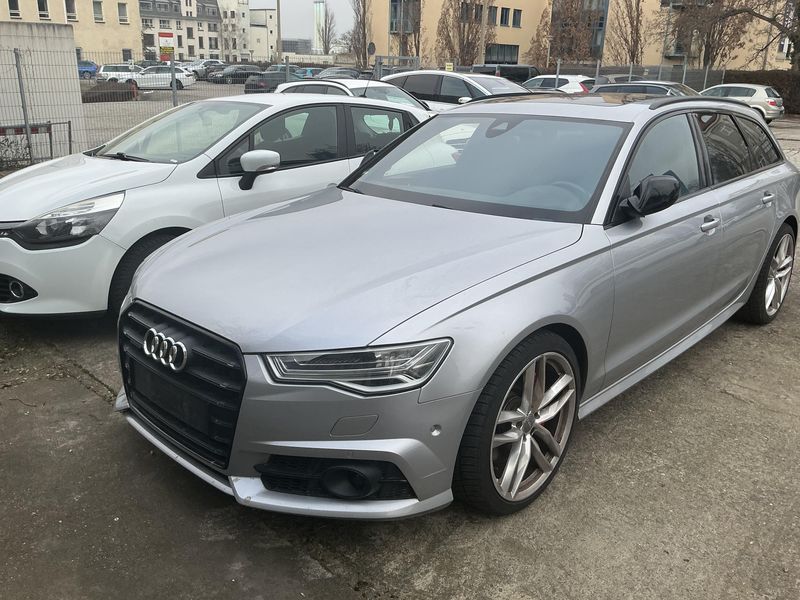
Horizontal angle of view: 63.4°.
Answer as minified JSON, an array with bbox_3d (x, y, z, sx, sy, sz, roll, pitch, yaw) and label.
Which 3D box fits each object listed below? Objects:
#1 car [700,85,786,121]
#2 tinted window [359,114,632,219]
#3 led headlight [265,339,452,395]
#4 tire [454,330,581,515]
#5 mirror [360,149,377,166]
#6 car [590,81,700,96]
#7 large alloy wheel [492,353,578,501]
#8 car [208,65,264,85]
[{"bbox_3d":[12.870,-7.828,25.717,4.250,1.460,1.760,17,24,40],"label":"car"},{"bbox_3d":[0.403,-0.739,3.250,1.460,0.110,0.820,16,54,42],"label":"tinted window"},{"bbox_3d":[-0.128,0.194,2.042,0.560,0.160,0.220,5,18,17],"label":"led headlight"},{"bbox_3d":[0.404,0.426,2.388,0.265,0.680,0.685,17,24,42],"label":"tire"},{"bbox_3d":[-0.239,-0.823,3.914,0.170,0.180,0.270,8,19,23],"label":"mirror"},{"bbox_3d":[8.151,-6.107,20.404,4.650,1.470,1.820,18,24,41],"label":"car"},{"bbox_3d":[0.415,0.432,2.378,0.220,0.550,0.550,17,24,42],"label":"large alloy wheel"},{"bbox_3d":[-12.817,-18.057,52.000,1.820,1.460,4.650,18,24,41],"label":"car"}]

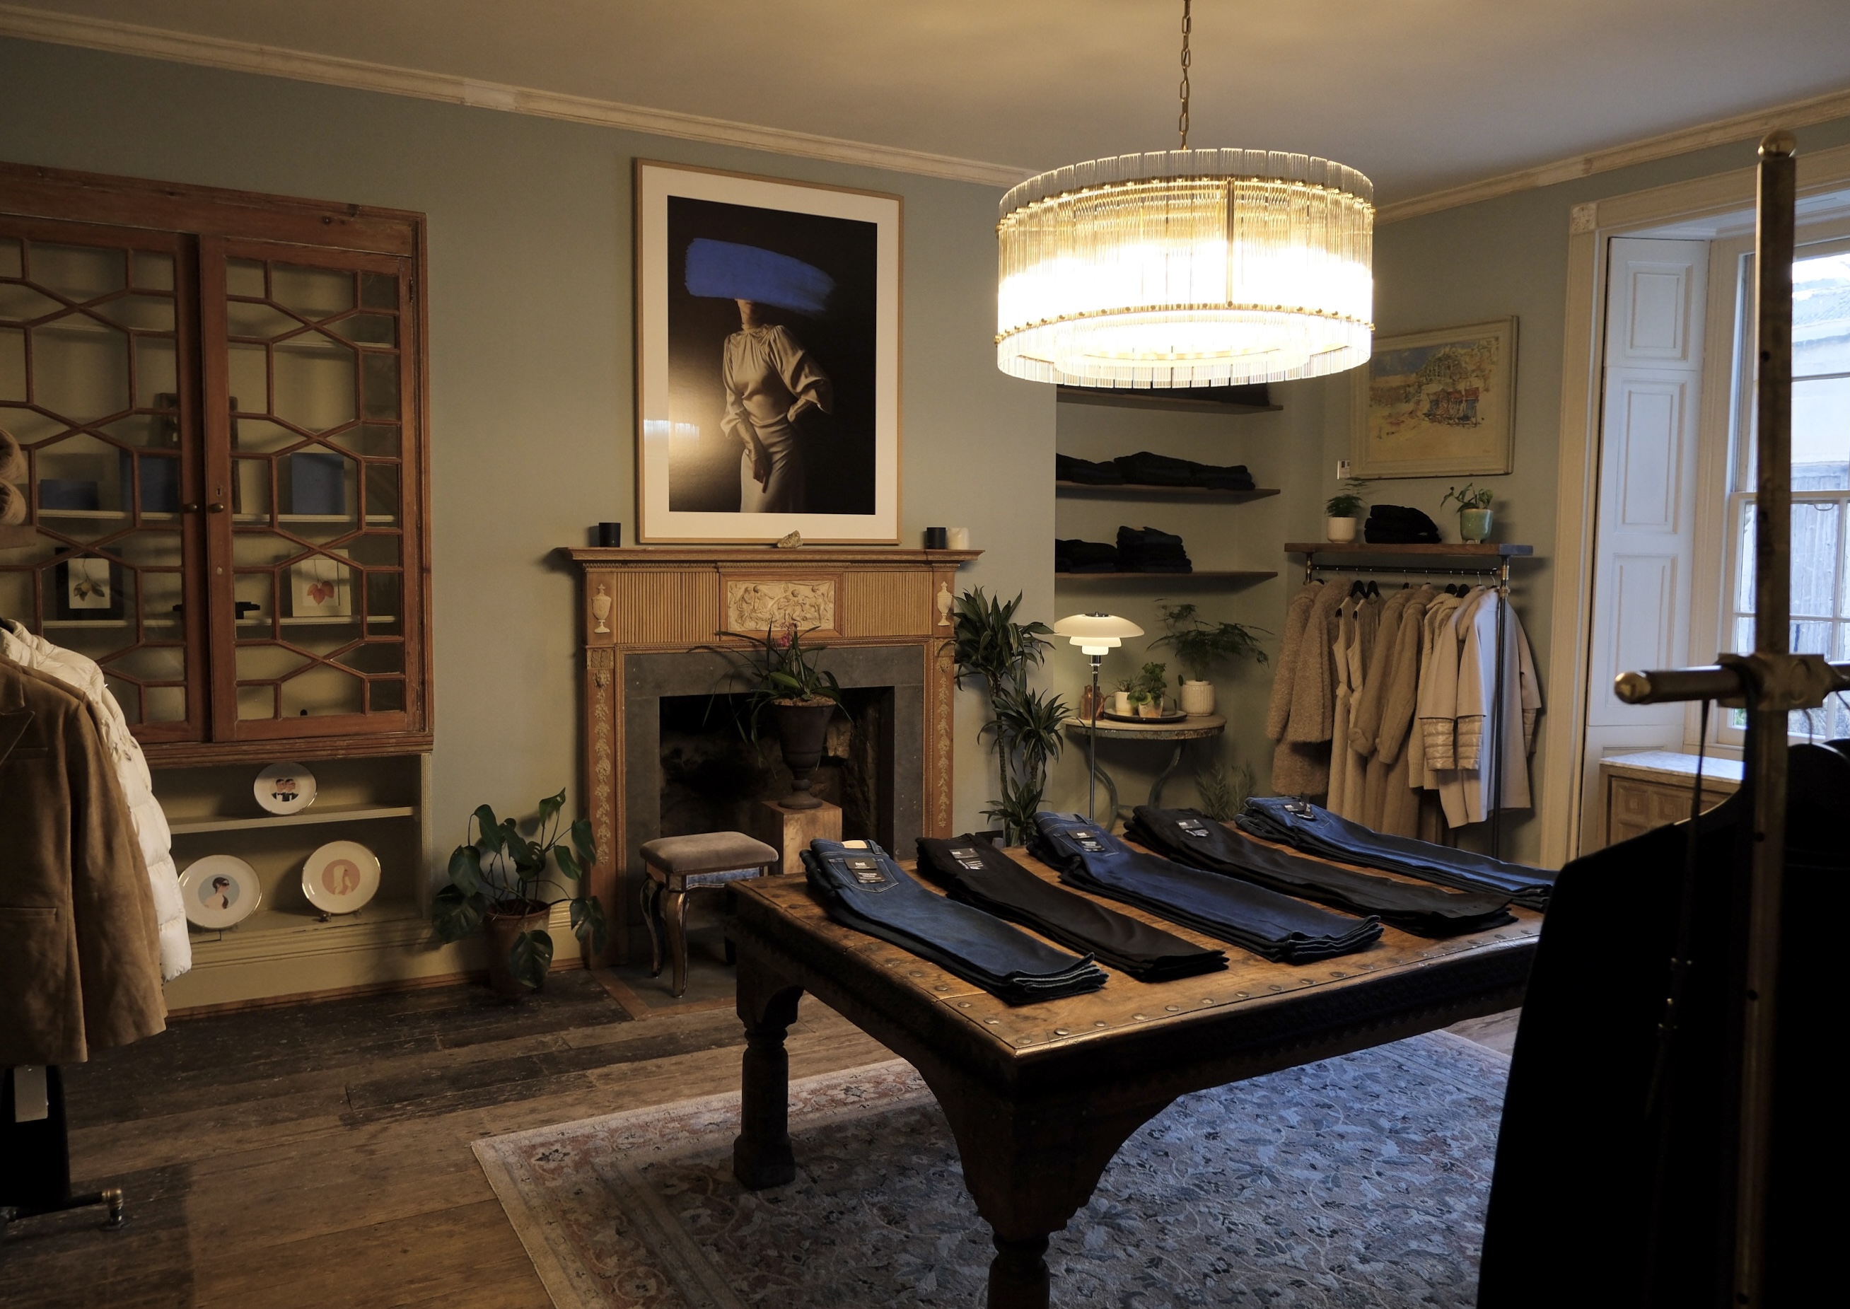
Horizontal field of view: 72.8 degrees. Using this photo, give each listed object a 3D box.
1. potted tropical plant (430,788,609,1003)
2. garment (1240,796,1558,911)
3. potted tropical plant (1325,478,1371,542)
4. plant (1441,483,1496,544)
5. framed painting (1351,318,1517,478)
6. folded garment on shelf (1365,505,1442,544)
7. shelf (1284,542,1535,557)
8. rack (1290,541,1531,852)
[{"bbox_3d":[-1.399,0.832,4.365,0.553,0.701,0.474,-2,5,-25],"label":"potted tropical plant"},{"bbox_3d":[1.215,0.493,3.231,0.227,0.077,1.007,-2,5,-29],"label":"garment"},{"bbox_3d":[1.971,-0.664,5.853,0.188,0.286,0.193,-3,5,-34],"label":"potted tropical plant"},{"bbox_3d":[2.319,-0.600,5.349,0.188,0.257,0.197,-3,5,-34],"label":"plant"},{"bbox_3d":[2.200,-1.089,5.473,0.045,0.630,0.755,-3,6,-37],"label":"framed painting"},{"bbox_3d":[2.140,-0.576,5.611,0.237,0.163,0.247,-3,5,-34],"label":"folded garment on shelf"},{"bbox_3d":[2.088,-0.459,5.486,0.260,0.042,1.030,-3,6,-37],"label":"shelf"},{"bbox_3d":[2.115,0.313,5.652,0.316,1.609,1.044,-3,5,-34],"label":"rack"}]

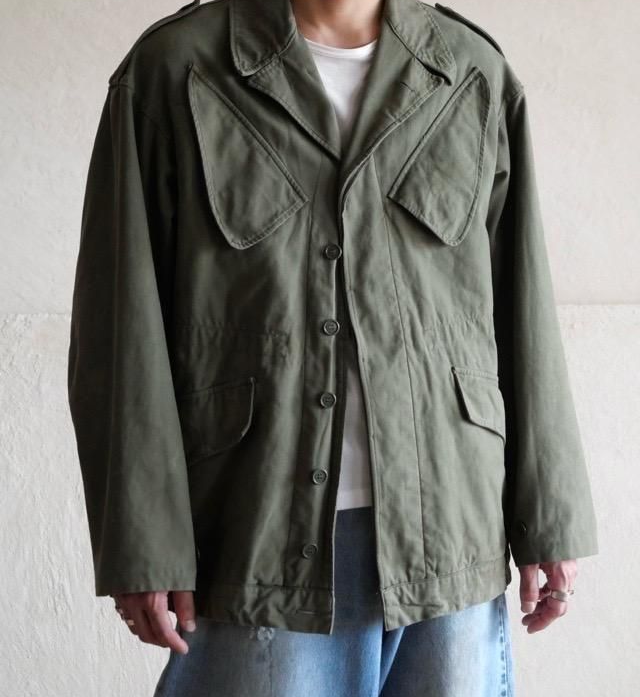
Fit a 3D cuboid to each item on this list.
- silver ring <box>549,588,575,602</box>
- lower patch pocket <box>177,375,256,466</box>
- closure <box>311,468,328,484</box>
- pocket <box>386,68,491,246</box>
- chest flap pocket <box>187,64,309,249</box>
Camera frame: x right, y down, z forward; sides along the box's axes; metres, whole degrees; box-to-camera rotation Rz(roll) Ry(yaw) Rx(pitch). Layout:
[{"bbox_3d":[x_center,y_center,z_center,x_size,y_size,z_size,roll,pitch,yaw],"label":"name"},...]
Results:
[{"bbox_3d":[0.300,0.308,2.950,0.023,0.011,0.023,7,12,-11],"label":"silver ring"},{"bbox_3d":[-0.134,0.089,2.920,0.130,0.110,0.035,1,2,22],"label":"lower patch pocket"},{"bbox_3d":[0.000,0.156,2.875,0.018,0.018,0.005,0,2,2],"label":"closure"},{"bbox_3d":[0.145,-0.234,2.900,0.128,0.212,0.040,-1,-6,-26],"label":"pocket"},{"bbox_3d":[-0.089,-0.234,2.890,0.148,0.220,0.040,0,-6,9],"label":"chest flap pocket"}]

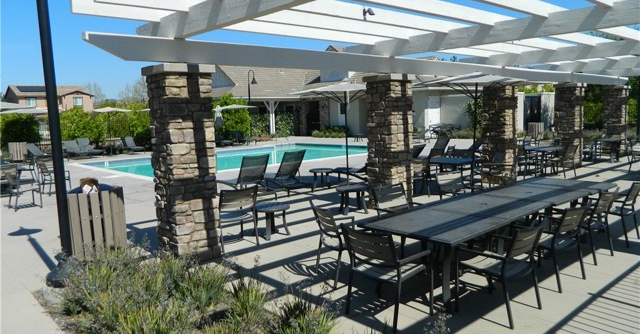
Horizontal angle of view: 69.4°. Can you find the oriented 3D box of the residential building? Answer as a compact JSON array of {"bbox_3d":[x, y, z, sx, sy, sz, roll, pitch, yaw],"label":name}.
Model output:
[{"bbox_3d":[-41.710,-9.012,71.371,10.500,7.000,9.000,-7,10,-40],"label":"residential building"}]

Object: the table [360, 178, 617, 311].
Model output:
[{"bbox_3d":[2.371,0.791,5.853,4.200,0.720,1.050,-7,10,-40],"label":"table"}]

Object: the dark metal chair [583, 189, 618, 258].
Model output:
[{"bbox_3d":[3.347,0.697,5.826,0.590,0.880,0.590,-7,10,-40],"label":"dark metal chair"}]

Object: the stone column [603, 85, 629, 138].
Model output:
[{"bbox_3d":[10.771,-1.695,16.869,0.680,2.480,0.680,-7,10,-40],"label":"stone column"}]

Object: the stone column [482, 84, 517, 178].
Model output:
[{"bbox_3d":[4.440,-0.830,11.426,0.680,2.500,0.680,-8,9,-41],"label":"stone column"}]

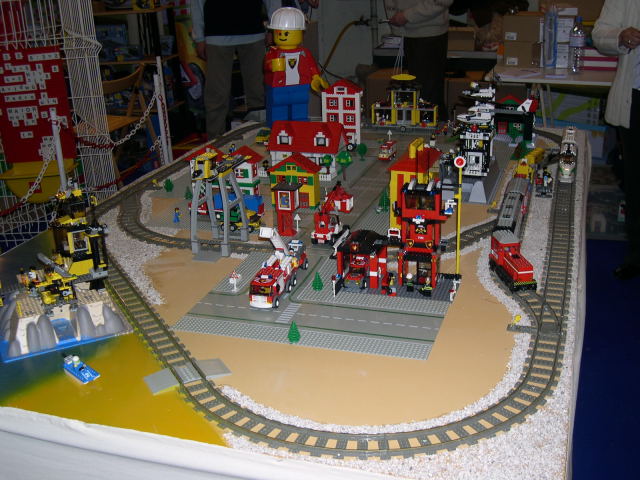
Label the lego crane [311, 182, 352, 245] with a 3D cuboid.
[{"bbox_3d":[0.026,-0.071,2.018,0.054,0.110,0.158,4,21,18],"label":"lego crane"}]

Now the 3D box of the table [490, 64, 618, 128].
[{"bbox_3d":[1.657,-0.613,4.546,1.300,0.730,0.780,4,21,18],"label":"table"}]

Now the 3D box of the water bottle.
[{"bbox_3d":[1.482,-1.113,4.433,0.090,0.310,0.090,4,21,18],"label":"water bottle"}]

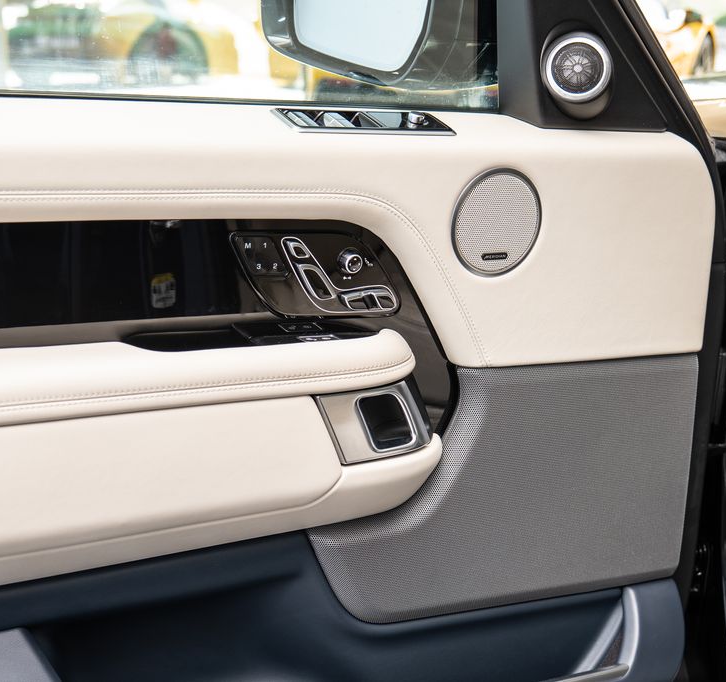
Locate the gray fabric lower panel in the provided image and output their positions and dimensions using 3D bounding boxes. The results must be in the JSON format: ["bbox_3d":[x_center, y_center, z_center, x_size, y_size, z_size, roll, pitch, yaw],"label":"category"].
[{"bbox_3d":[0.153,0.146,1.283,0.455,0.272,0.060,-5,18,-25],"label":"gray fabric lower panel"}]

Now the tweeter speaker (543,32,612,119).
[{"bbox_3d":[0.216,-0.265,1.216,0.067,0.069,0.051,6,-2,12],"label":"tweeter speaker"}]

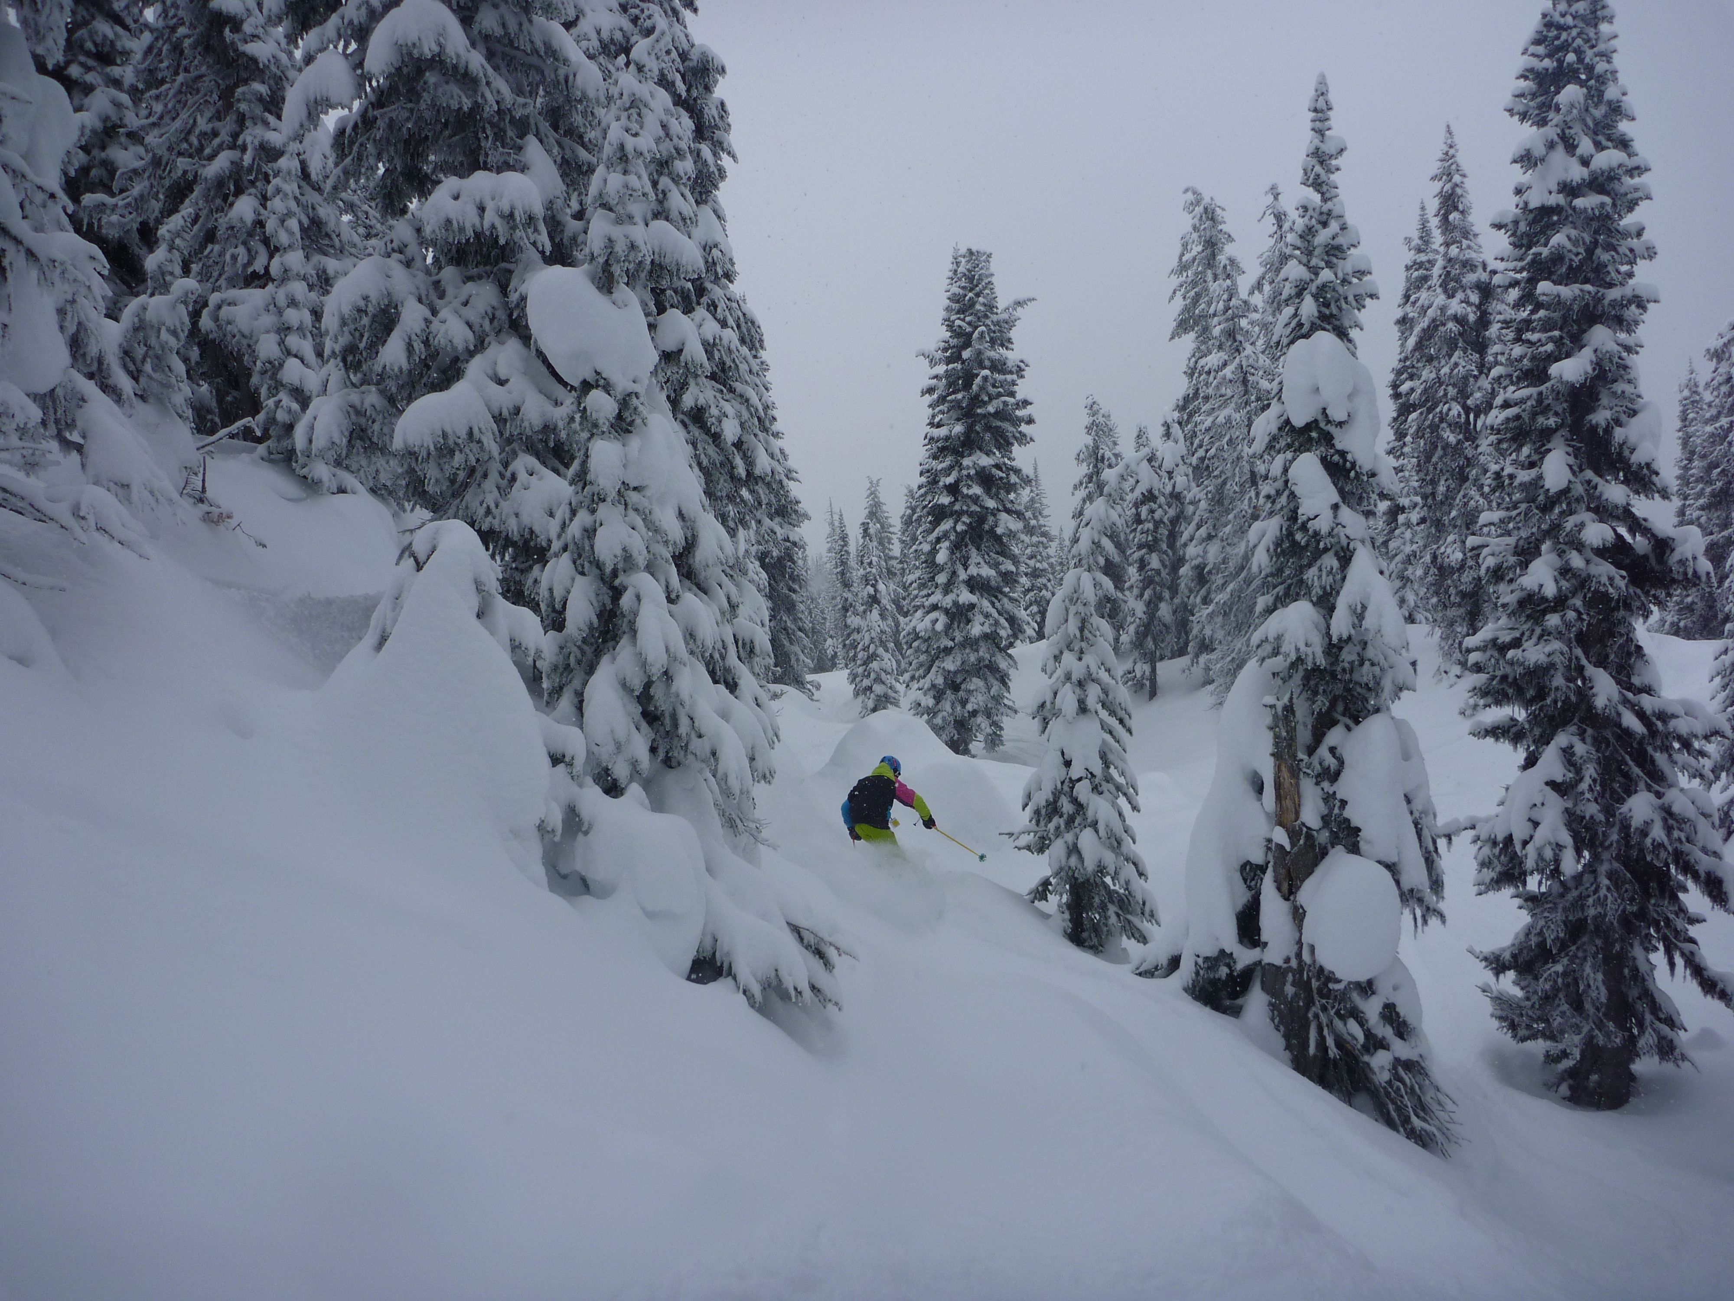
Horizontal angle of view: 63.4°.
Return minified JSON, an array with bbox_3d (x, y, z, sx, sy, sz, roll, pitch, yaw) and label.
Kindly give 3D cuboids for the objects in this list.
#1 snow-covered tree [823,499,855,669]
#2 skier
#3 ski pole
[{"bbox_3d":[-1.147,-2.900,66.000,2.000,8.300,2.000,0,0,0],"label":"snow-covered tree"},{"bbox_3d":[0.225,1.804,15.000,0.850,1.400,0.700,0,0,30],"label":"skier"},{"bbox_3d":[0.989,2.109,15.453,0.080,0.080,1.130,0,-29,45],"label":"ski pole"}]

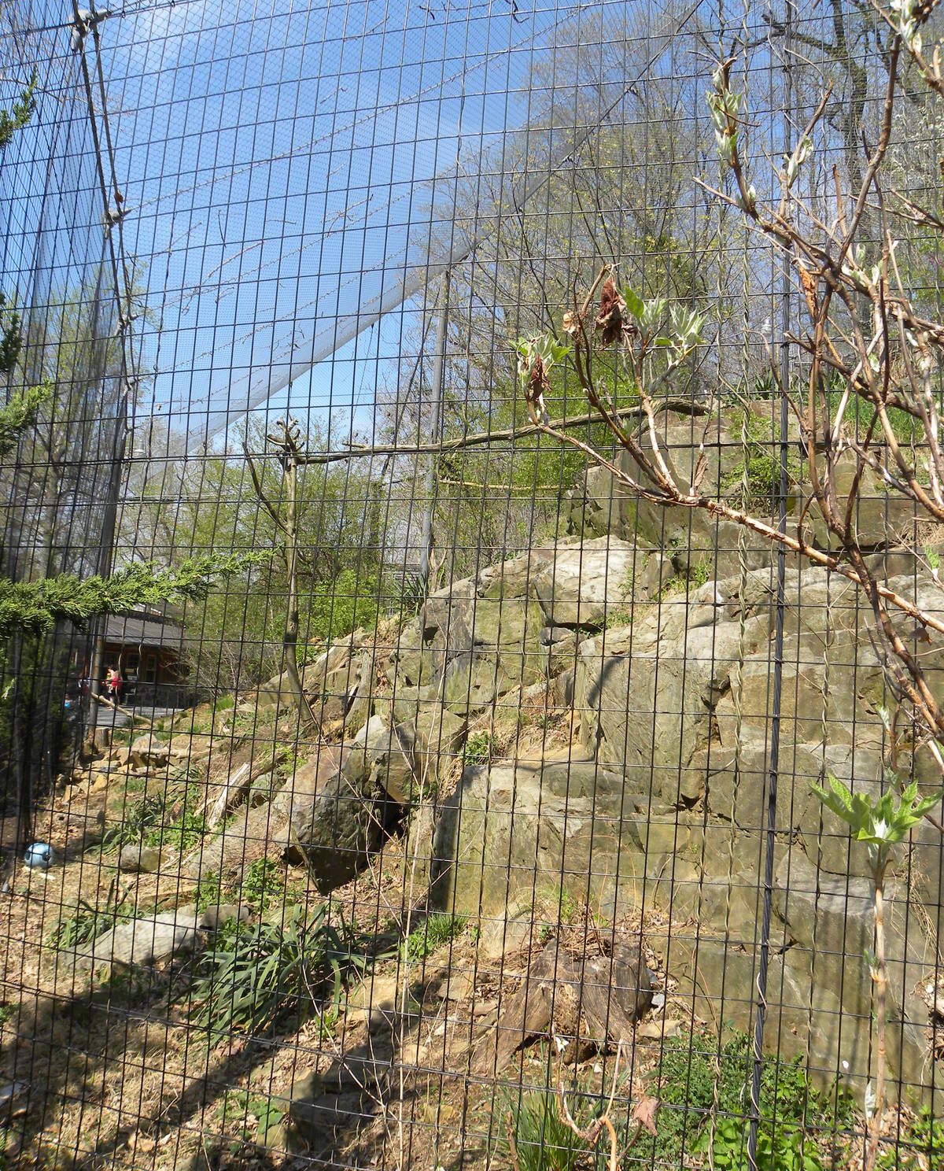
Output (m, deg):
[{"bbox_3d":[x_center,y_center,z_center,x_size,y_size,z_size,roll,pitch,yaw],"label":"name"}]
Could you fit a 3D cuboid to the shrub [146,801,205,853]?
[{"bbox_3d":[-2.728,2.213,8.700,0.520,0.380,0.480,5,-5,-16],"label":"shrub"}]

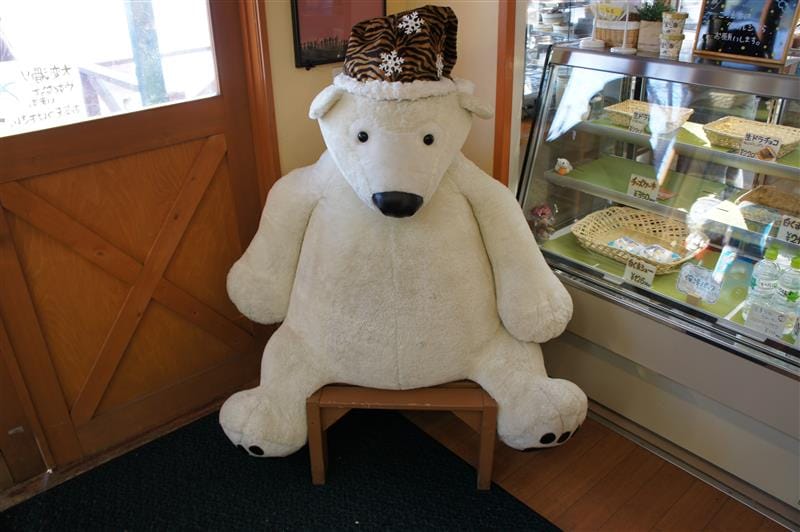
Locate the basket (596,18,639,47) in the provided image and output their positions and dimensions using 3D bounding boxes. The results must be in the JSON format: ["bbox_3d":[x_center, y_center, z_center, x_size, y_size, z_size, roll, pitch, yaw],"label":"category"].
[{"bbox_3d":[0.764,-0.819,2.090,0.140,0.090,0.120,17,32,28],"label":"basket"}]

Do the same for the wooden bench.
[{"bbox_3d":[0.007,0.477,1.965,0.565,0.345,0.320,0,27,0],"label":"wooden bench"}]

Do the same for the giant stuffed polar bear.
[{"bbox_3d":[0.010,-0.058,1.851,1.140,1.360,0.620,0,27,0],"label":"giant stuffed polar bear"}]

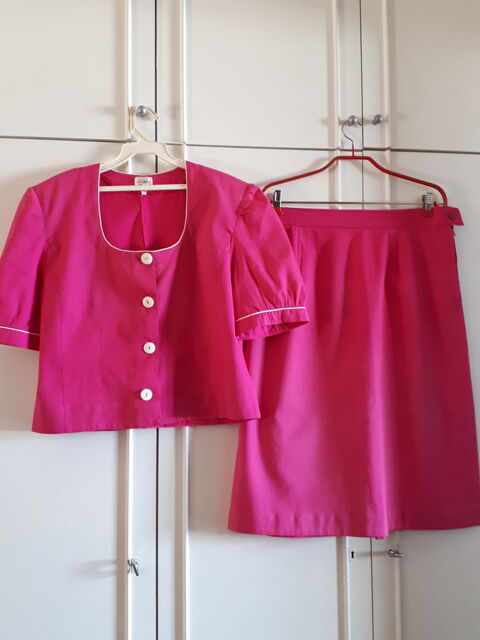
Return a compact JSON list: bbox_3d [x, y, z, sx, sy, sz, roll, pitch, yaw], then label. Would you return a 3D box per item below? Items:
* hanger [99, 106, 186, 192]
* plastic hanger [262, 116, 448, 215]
[{"bbox_3d":[-0.200,-0.357,1.046,0.401,0.184,0.016,-3,-3,-6],"label":"hanger"},{"bbox_3d":[0.251,-0.337,1.095,0.428,0.213,0.026,0,-3,-6],"label":"plastic hanger"}]

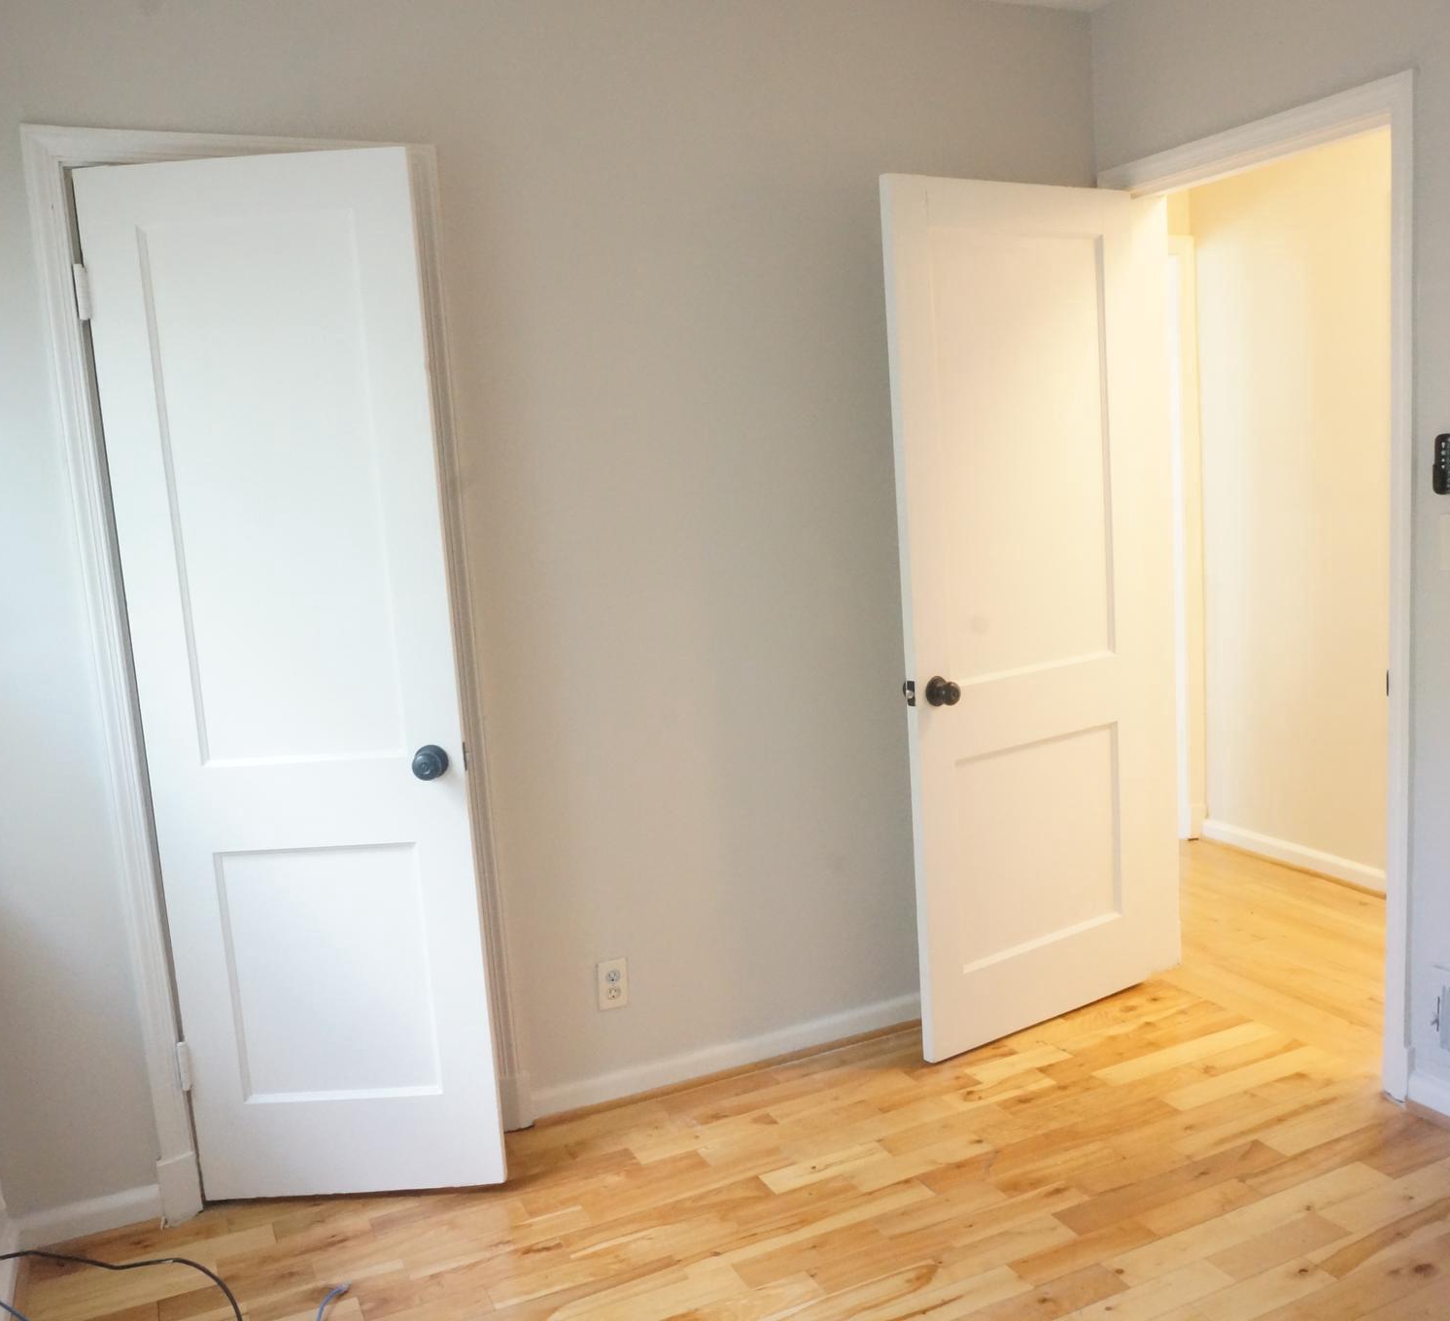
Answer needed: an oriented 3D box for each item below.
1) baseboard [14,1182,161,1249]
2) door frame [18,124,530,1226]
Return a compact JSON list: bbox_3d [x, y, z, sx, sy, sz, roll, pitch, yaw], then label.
[{"bbox_3d":[-1.250,1.089,2.601,0.255,0.072,0.018,-7,9,-24],"label":"baseboard"},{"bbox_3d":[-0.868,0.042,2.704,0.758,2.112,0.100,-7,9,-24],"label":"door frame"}]

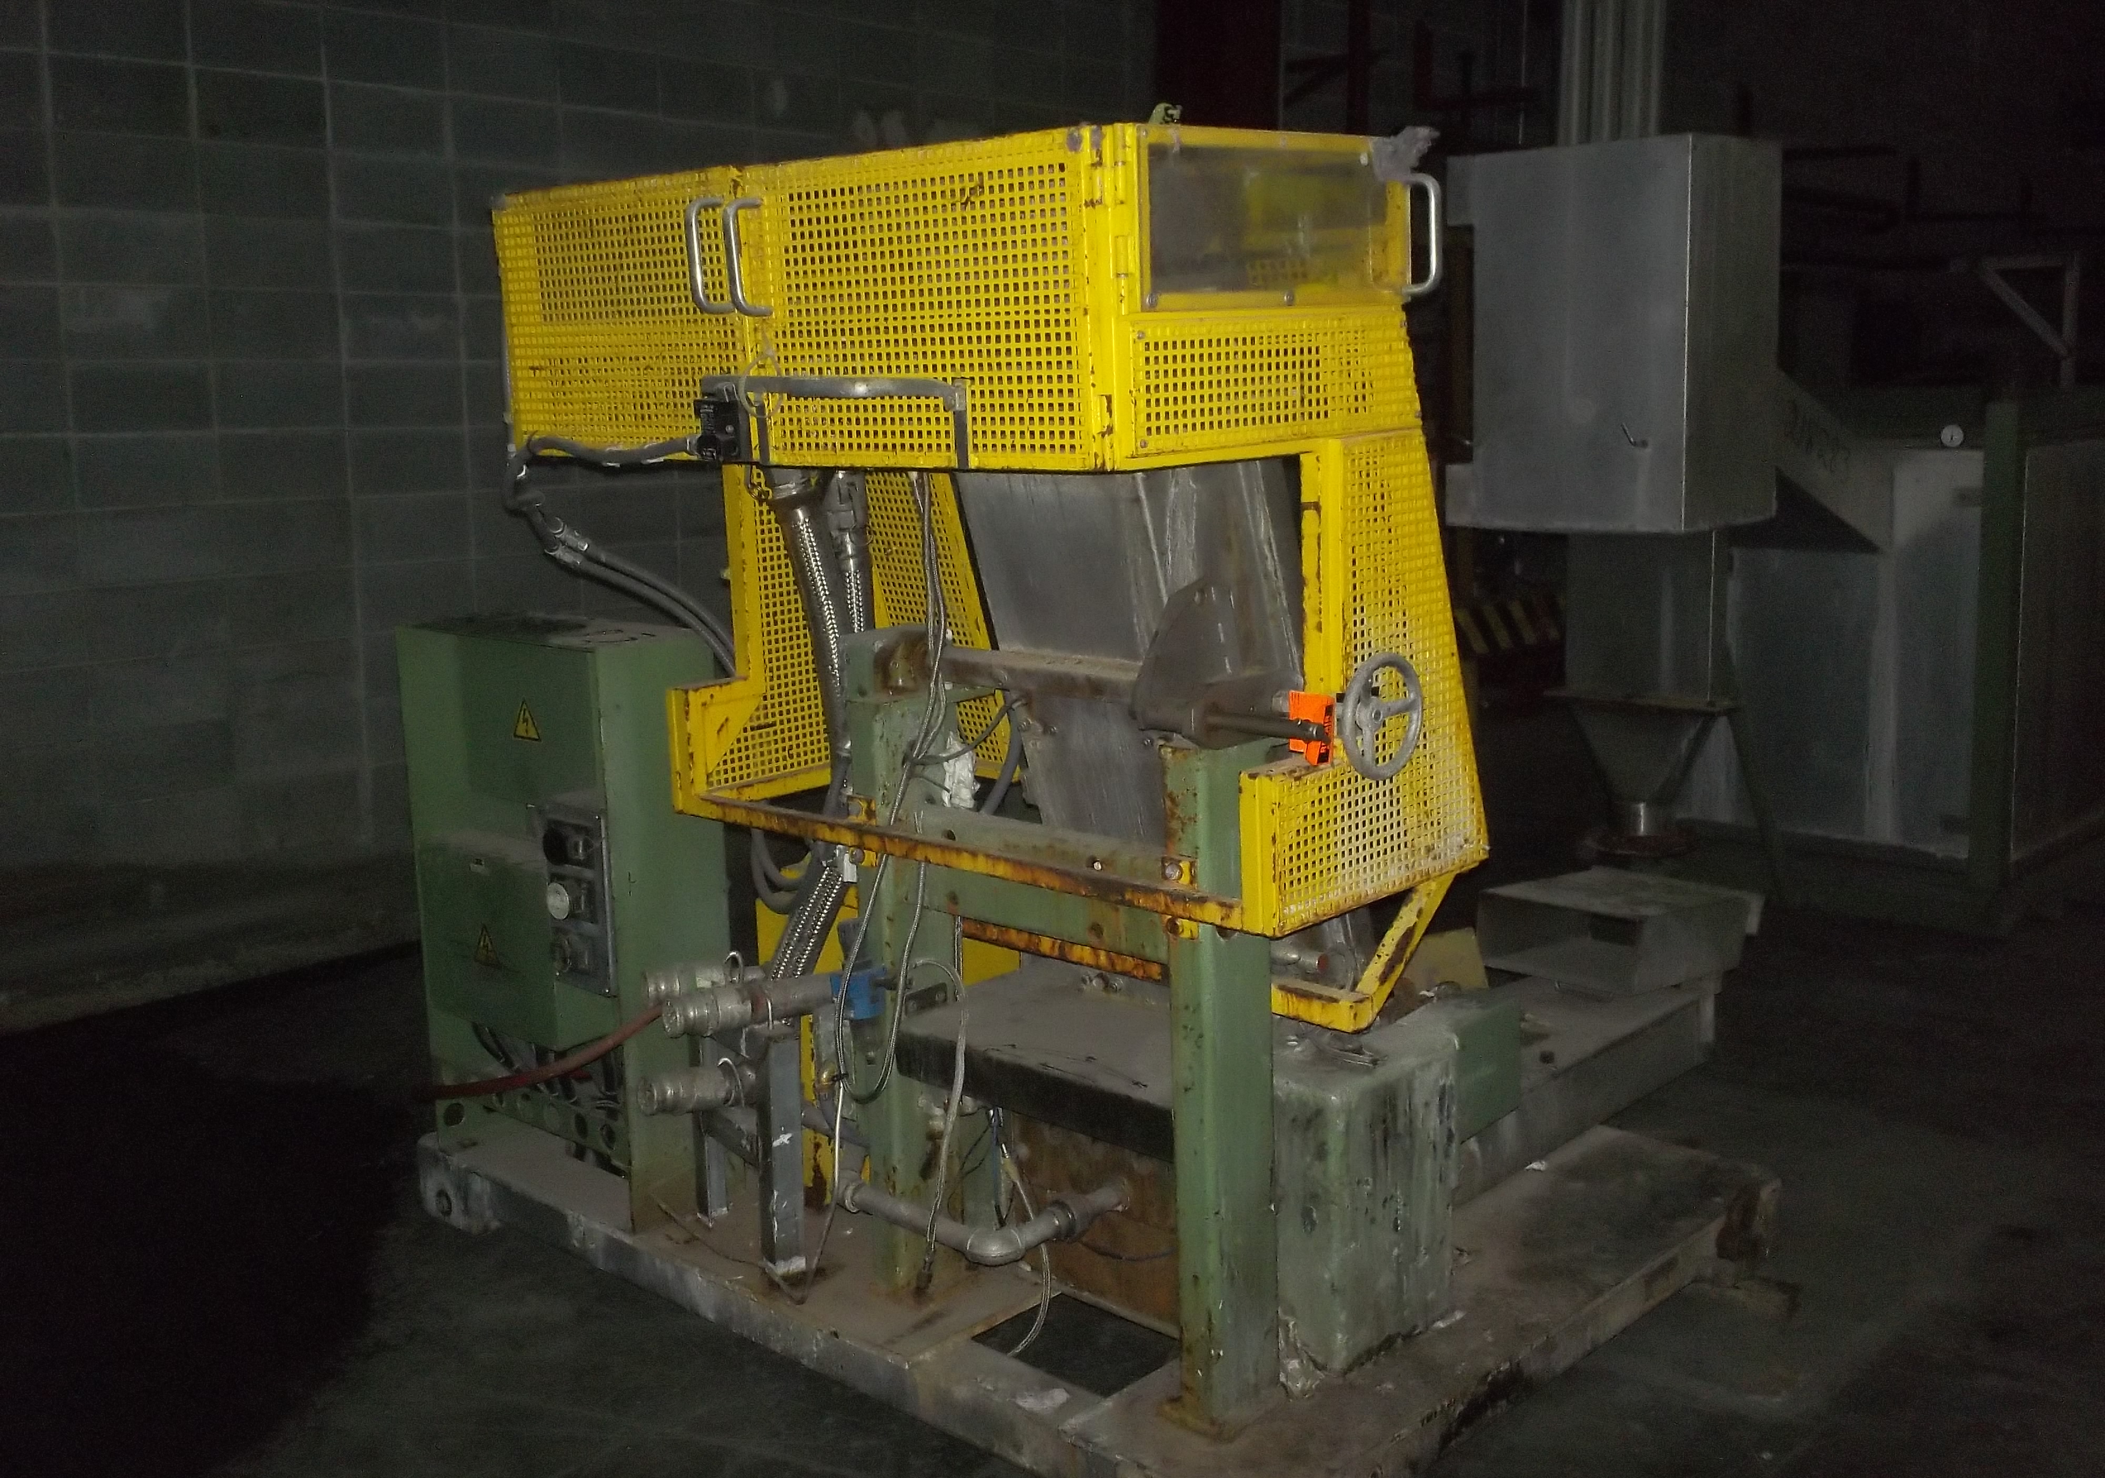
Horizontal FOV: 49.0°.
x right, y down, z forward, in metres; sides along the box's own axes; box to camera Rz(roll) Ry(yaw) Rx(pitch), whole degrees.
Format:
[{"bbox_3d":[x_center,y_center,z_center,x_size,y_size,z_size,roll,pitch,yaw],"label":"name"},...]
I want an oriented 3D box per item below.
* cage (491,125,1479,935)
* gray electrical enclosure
[{"bbox_3d":[-0.132,-0.347,3.797,1.450,1.110,0.845,8,12,44],"label":"cage"},{"bbox_3d":[1.852,-1.327,7.662,0.897,1.207,0.578,8,12,44],"label":"gray electrical enclosure"}]

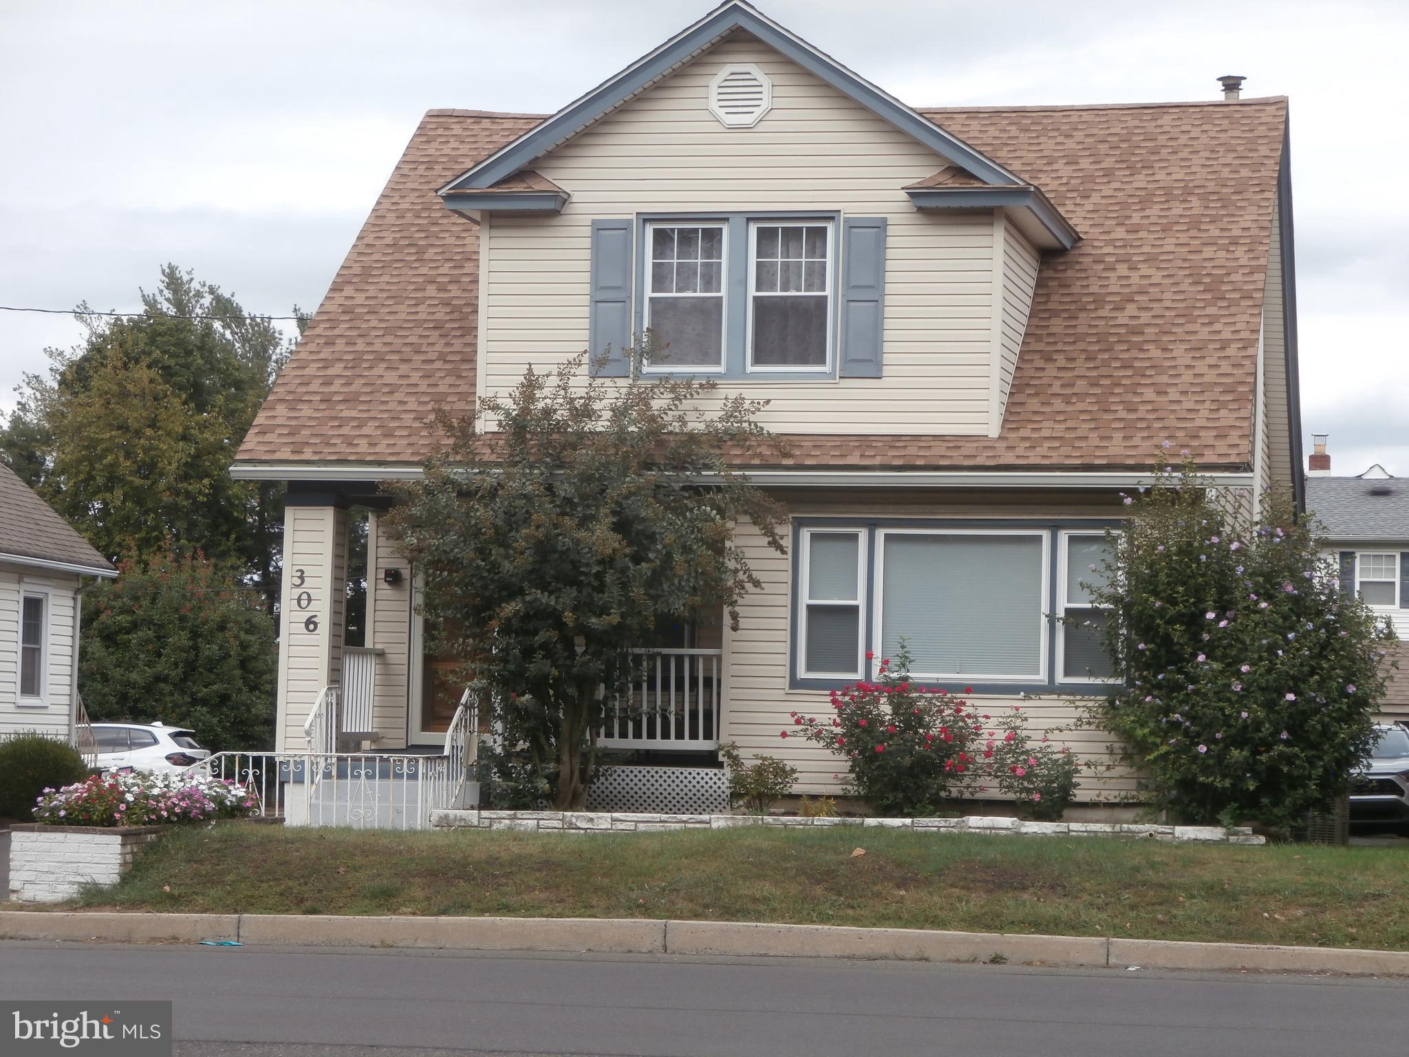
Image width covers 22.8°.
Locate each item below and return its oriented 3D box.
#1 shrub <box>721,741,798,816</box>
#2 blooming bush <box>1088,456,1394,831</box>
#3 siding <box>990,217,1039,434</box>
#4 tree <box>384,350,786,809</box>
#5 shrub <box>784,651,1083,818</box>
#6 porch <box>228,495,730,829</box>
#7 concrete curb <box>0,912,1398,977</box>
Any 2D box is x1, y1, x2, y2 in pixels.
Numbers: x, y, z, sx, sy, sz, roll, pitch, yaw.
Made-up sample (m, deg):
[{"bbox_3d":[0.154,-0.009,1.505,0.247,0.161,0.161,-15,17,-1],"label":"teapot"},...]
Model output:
[{"bbox_3d":[0.451,2.131,29.829,0.650,0.620,0.600,1,-2,12],"label":"shrub"},{"bbox_3d":[4.349,0.964,28.446,2.400,3.040,2.100,1,-2,12],"label":"blooming bush"},{"bbox_3d":[2.760,-1.737,31.256,0.120,2.010,2.750,1,-2,12],"label":"siding"},{"bbox_3d":[-1.056,0.431,29.493,3.500,3.940,2.900,1,-2,12],"label":"tree"},{"bbox_3d":[1.959,1.745,29.299,2.570,1.430,1.050,1,-2,12],"label":"shrub"},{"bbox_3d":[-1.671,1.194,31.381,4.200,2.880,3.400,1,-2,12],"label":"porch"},{"bbox_3d":[-0.186,2.880,24.250,10.028,0.220,0.180,0,-2,12],"label":"concrete curb"}]

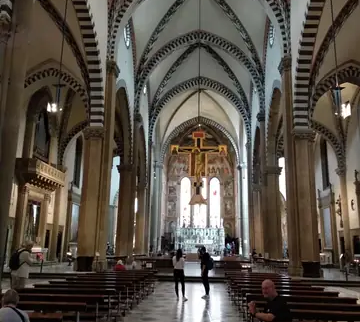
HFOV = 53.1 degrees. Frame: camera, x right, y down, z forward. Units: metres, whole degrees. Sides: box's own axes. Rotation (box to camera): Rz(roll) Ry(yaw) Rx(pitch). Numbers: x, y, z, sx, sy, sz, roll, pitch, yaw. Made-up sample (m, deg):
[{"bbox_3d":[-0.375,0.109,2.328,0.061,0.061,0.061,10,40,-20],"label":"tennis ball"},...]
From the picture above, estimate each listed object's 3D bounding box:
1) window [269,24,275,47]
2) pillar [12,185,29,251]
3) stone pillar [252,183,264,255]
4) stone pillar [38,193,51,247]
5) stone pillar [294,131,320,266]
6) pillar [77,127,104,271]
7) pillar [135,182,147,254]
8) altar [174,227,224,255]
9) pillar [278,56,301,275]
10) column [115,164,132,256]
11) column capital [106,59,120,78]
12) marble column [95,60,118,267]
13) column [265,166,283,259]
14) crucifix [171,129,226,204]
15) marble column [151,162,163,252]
[{"bbox_3d":[8.152,-11.089,31.489,0.350,2.000,1.950,0,-13,4],"label":"window"},{"bbox_3d":[-11.286,4.069,25.510,0.580,4.500,0.580,0,-13,4],"label":"pillar"},{"bbox_3d":[10.022,7.732,45.968,1.400,9.870,1.450,1,-13,3],"label":"stone pillar"},{"bbox_3d":[-11.044,4.850,29.383,0.550,4.300,0.550,0,-13,4],"label":"stone pillar"},{"bbox_3d":[8.510,2.588,24.321,1.200,9.820,1.250,1,-13,3],"label":"stone pillar"},{"bbox_3d":[-6.262,2.426,25.220,1.200,9.870,1.250,1,-13,3],"label":"pillar"},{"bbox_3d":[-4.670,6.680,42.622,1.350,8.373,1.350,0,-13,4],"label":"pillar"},{"bbox_3d":[2.985,11.972,54.633,7.200,4.400,1.600,0,-13,4],"label":"altar"},{"bbox_3d":[7.746,-0.220,25.344,0.900,15.720,0.950,1,-13,3],"label":"pillar"},{"bbox_3d":[-5.749,5.110,36.597,1.450,9.920,1.450,1,-13,3],"label":"column"},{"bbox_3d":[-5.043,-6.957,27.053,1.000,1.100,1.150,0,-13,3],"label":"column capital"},{"bbox_3d":[-5.331,-0.269,26.118,0.900,15.570,0.950,1,-13,3],"label":"marble column"},{"bbox_3d":[9.272,5.275,35.683,1.450,9.870,1.450,1,-13,3],"label":"column"},{"bbox_3d":[1.333,0.367,25.578,4.060,5.610,0.300,1,-13,3],"label":"crucifix"},{"bbox_3d":[-3.565,7.438,58.156,1.600,15.000,1.600,1,-13,3],"label":"marble column"}]

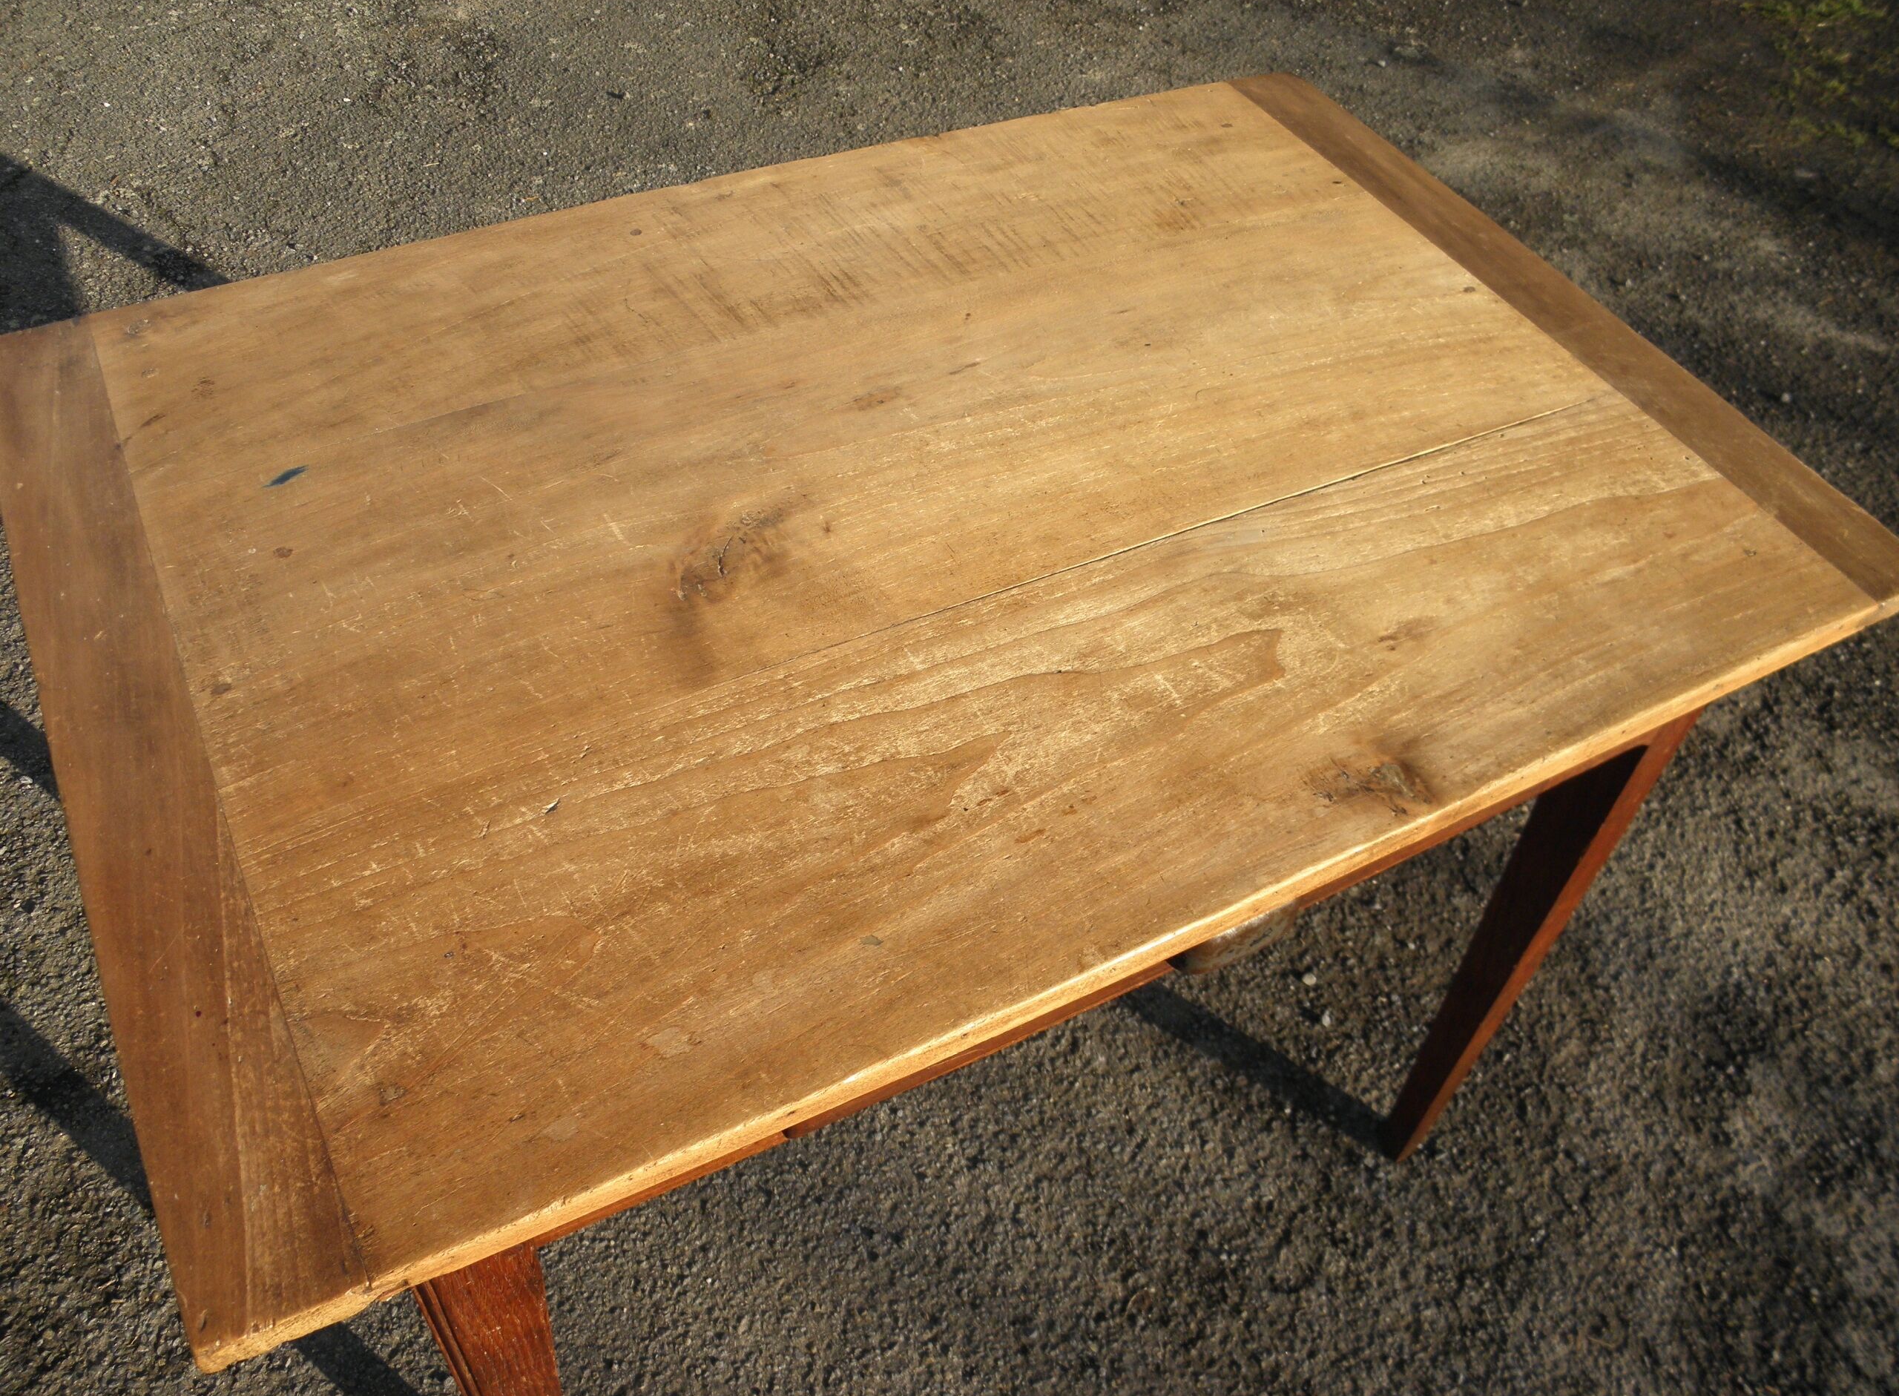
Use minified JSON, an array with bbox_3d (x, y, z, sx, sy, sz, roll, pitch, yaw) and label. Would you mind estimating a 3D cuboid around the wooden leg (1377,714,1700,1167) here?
[{"bbox_3d":[0.426,0.162,1.150,0.055,0.723,0.058,-20,53,-22],"label":"wooden leg"}]

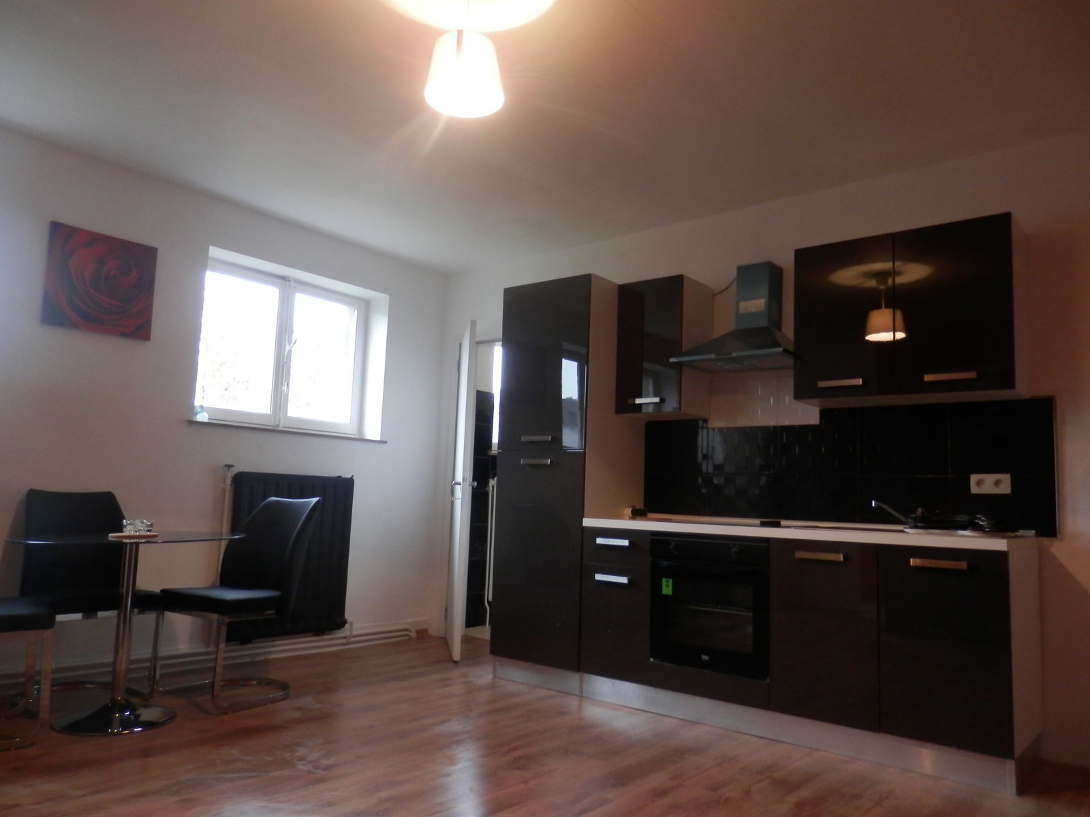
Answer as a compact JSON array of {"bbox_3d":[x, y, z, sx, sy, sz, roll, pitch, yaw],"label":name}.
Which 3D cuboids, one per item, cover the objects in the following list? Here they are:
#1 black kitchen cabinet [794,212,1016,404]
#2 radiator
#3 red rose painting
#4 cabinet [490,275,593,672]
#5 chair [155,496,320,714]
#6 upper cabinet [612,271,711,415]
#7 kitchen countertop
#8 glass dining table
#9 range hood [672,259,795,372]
[{"bbox_3d":[1.616,-0.395,3.531,0.900,0.718,0.325,-4,-9,39],"label":"black kitchen cabinet"},{"bbox_3d":[-1.515,0.863,4.677,0.110,0.930,0.780,-4,-9,39],"label":"radiator"},{"bbox_3d":[-2.250,-0.632,4.006,0.030,0.505,0.510,-4,-9,39],"label":"red rose painting"},{"bbox_3d":[0.156,0.373,4.455,0.600,2.090,0.585,-4,-9,39],"label":"cabinet"},{"bbox_3d":[-1.441,0.887,3.781,0.440,0.935,0.600,-2,-8,28],"label":"chair"},{"bbox_3d":[0.654,-0.312,4.317,0.400,0.720,0.325,-4,-9,39],"label":"upper cabinet"},{"bbox_3d":[1.109,0.570,3.632,1.890,0.040,0.585,-4,-9,39],"label":"kitchen countertop"},{"bbox_3d":[-1.731,0.905,3.250,0.880,0.745,0.880,-4,-9,39],"label":"glass dining table"},{"bbox_3d":[1.002,-0.481,3.973,0.600,0.535,0.450,-4,-9,39],"label":"range hood"}]

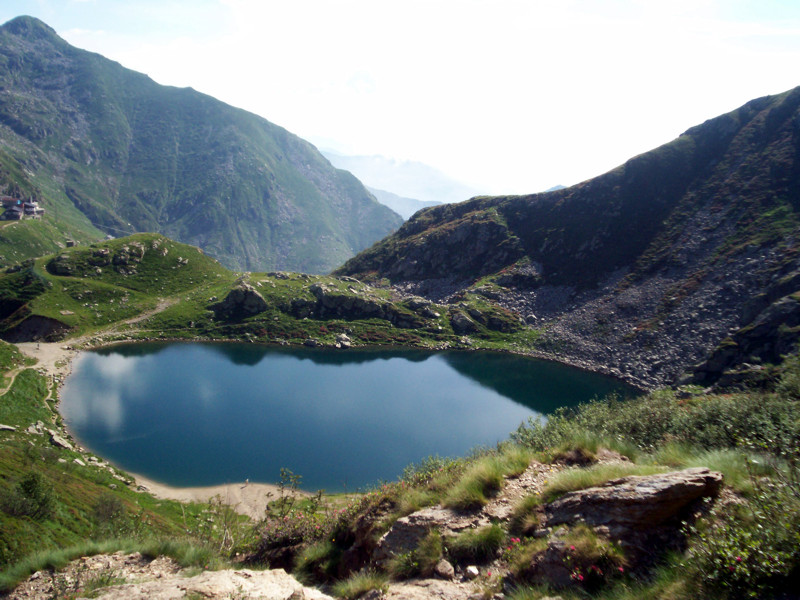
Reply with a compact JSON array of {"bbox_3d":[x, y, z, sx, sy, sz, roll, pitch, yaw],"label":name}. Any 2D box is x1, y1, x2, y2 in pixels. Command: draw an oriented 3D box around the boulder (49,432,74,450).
[{"bbox_3d":[-83.573,35.002,206.000,5.692,3.000,4.300,-4,10,-23],"label":"boulder"}]

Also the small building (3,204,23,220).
[{"bbox_3d":[-251.488,-56.848,540.000,11.800,9.474,10.000,-4,11,-25],"label":"small building"}]

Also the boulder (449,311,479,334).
[{"bbox_3d":[25.555,8.998,335.000,12.735,8.500,8.500,1,10,4],"label":"boulder"}]

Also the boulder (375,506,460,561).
[{"bbox_3d":[0.143,2.161,7.700,0.826,0.420,0.550,0,10,1],"label":"boulder"}]

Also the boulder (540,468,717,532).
[{"bbox_3d":[2.142,1.821,7.700,1.680,0.420,0.800,3,10,16],"label":"boulder"}]

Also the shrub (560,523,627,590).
[{"bbox_3d":[1.605,2.116,6.900,0.544,0.450,0.480,2,10,14],"label":"shrub"}]

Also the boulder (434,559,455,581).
[{"bbox_3d":[0.375,2.266,7.000,0.178,0.150,0.160,1,10,3],"label":"boulder"}]

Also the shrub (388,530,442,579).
[{"bbox_3d":[0.125,2.205,7.200,0.507,0.350,0.400,0,10,1],"label":"shrub"}]

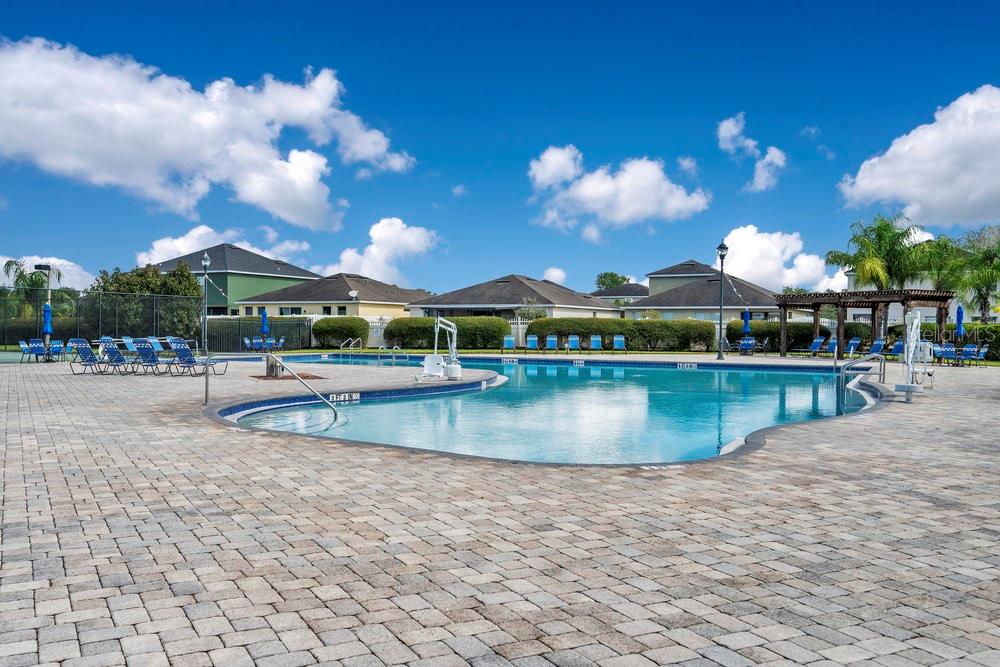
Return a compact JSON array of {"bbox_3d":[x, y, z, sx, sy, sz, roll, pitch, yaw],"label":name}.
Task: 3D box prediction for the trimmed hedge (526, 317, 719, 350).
[{"bbox_3d":[7.241,0.059,50.501,11.300,1.900,1.800,0,0,4],"label":"trimmed hedge"}]

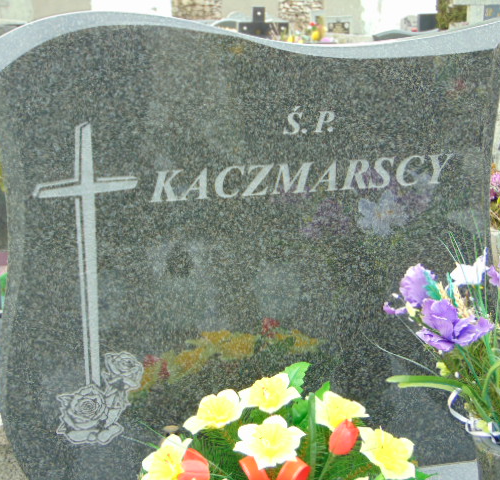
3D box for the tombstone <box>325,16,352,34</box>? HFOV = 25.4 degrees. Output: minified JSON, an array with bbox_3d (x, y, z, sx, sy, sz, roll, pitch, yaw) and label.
[{"bbox_3d":[1.562,-3.771,19.500,0.455,0.299,0.140,-4,13,-15],"label":"tombstone"}]

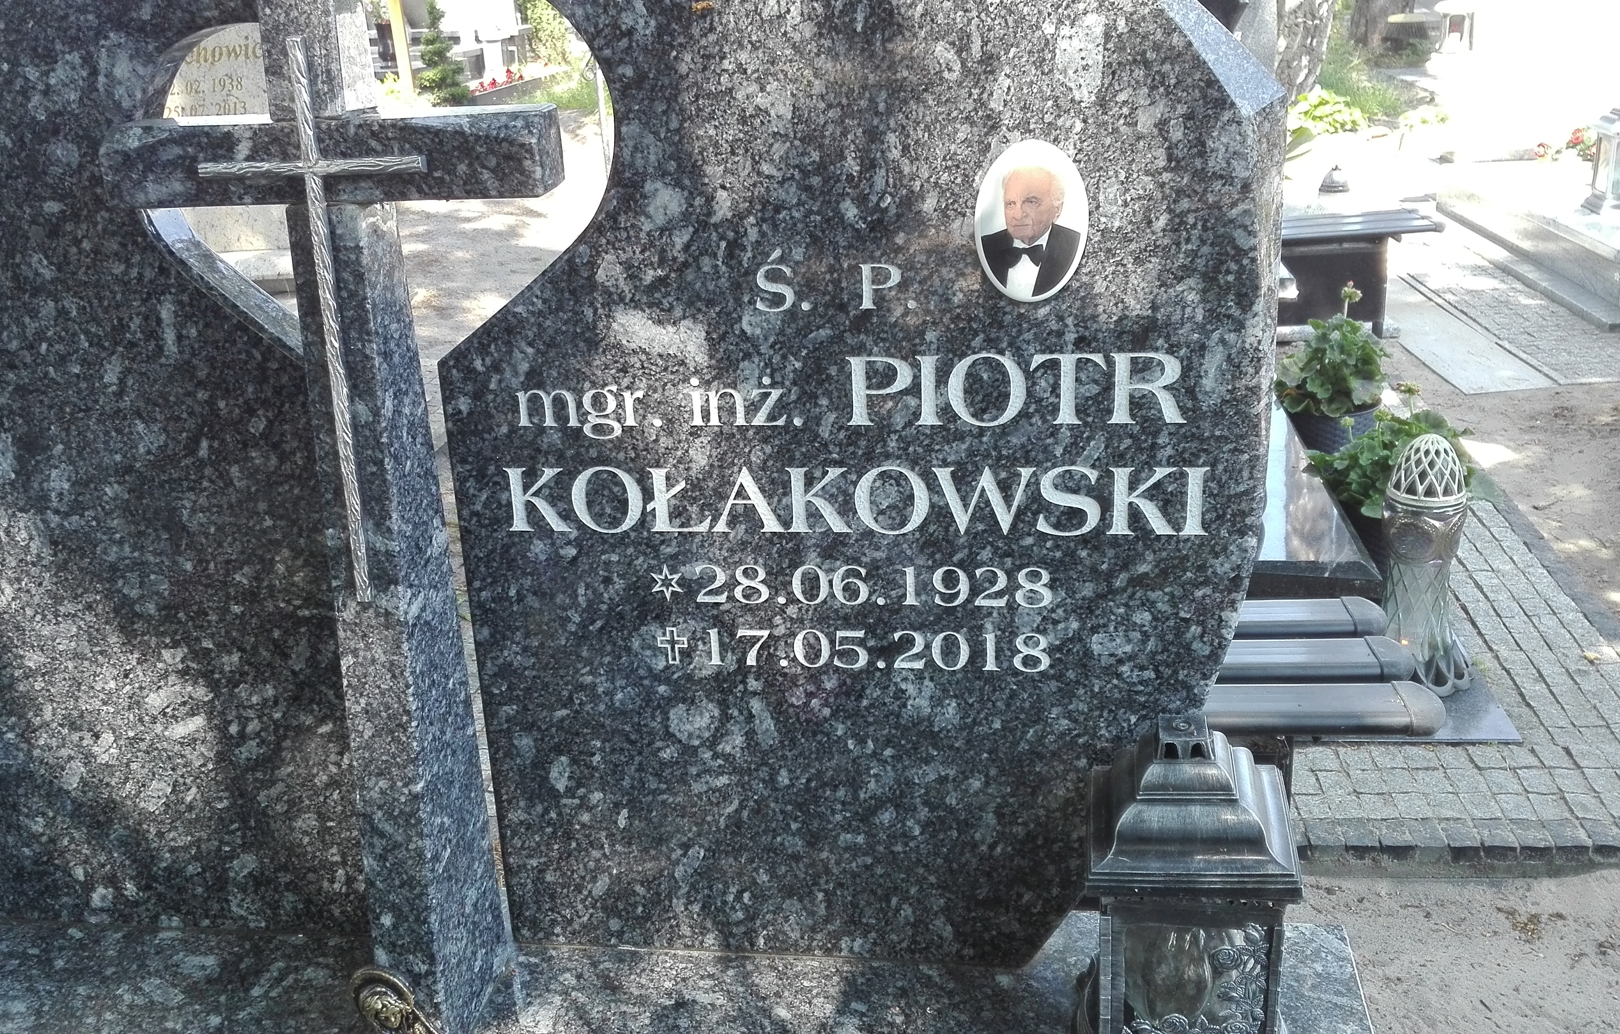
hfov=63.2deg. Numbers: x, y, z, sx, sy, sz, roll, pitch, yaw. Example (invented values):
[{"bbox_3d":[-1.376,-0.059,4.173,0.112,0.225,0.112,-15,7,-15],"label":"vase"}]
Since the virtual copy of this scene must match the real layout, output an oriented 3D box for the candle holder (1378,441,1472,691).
[{"bbox_3d":[1.080,0.077,2.296,0.147,0.455,0.147,-2,25,8],"label":"candle holder"}]

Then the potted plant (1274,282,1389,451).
[{"bbox_3d":[1.165,-0.258,2.920,0.270,0.480,0.270,-2,25,8],"label":"potted plant"}]

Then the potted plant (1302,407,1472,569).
[{"bbox_3d":[1.115,-0.020,2.530,0.310,0.430,0.310,-2,25,8],"label":"potted plant"}]

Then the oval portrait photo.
[{"bbox_3d":[0.187,-0.249,1.110,0.095,0.135,0.010,0,17,11],"label":"oval portrait photo"}]

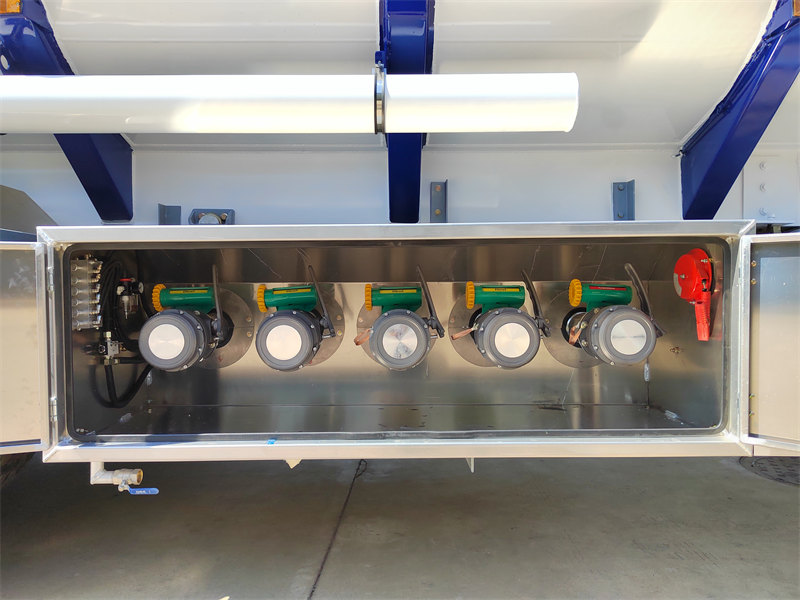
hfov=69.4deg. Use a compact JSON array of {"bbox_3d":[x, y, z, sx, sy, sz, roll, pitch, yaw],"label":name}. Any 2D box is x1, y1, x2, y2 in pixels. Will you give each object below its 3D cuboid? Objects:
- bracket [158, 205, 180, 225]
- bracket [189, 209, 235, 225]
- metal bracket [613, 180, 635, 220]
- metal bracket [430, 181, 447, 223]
[{"bbox_3d":[-0.597,-0.203,1.501,0.044,0.089,0.042,0,1,0],"label":"bracket"},{"bbox_3d":[-0.488,-0.193,1.499,0.109,0.082,0.046,0,1,0],"label":"bracket"},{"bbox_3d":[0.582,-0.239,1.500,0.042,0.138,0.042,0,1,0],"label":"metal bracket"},{"bbox_3d":[0.102,-0.241,1.500,0.043,0.141,0.042,0,1,0],"label":"metal bracket"}]

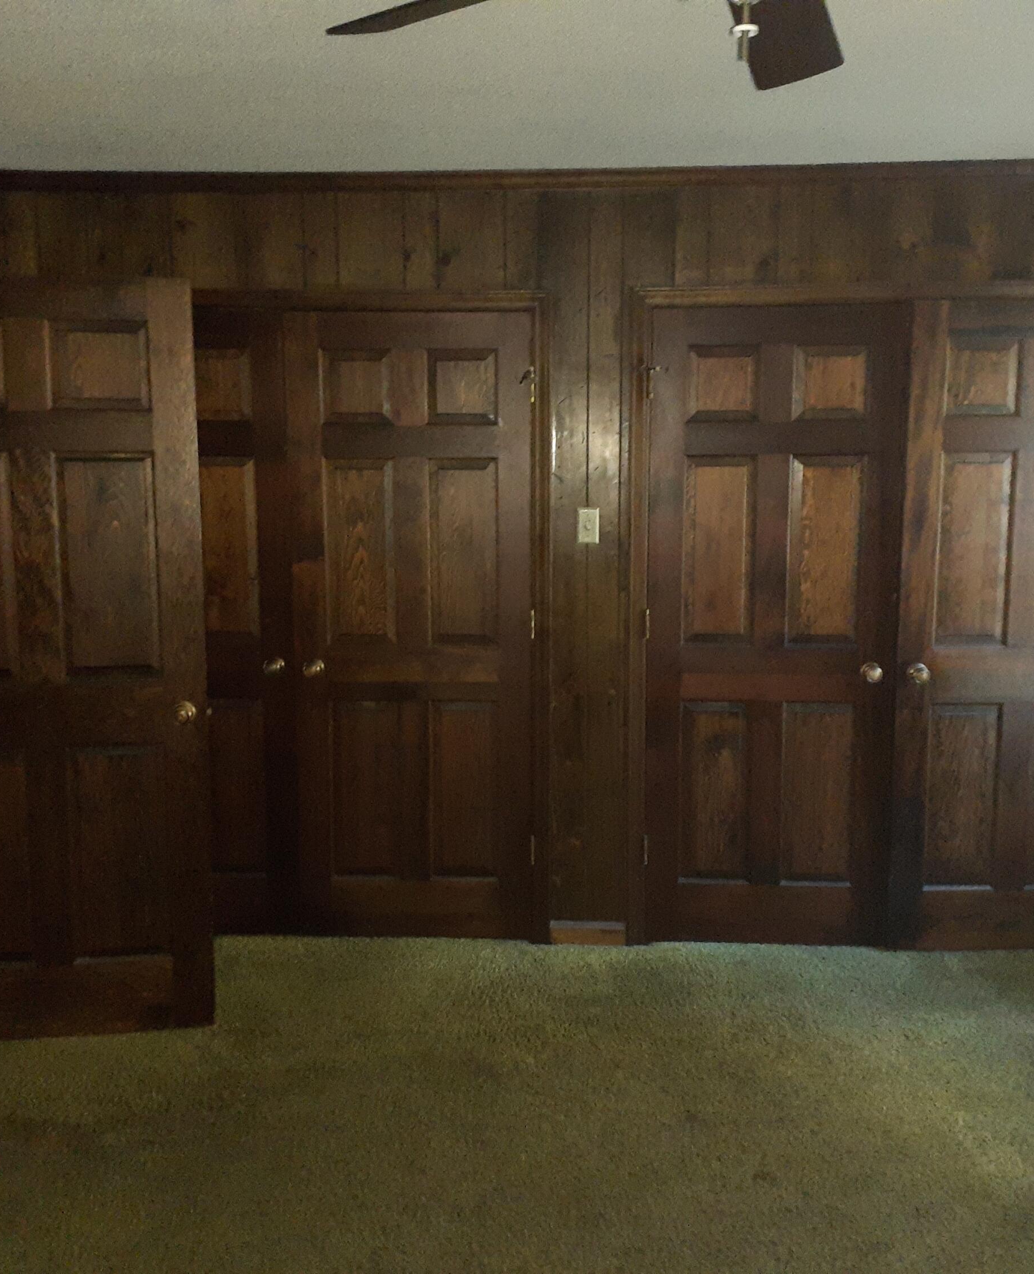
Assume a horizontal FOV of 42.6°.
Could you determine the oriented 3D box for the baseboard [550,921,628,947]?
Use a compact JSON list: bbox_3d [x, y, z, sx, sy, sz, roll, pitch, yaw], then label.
[{"bbox_3d":[0.232,0.963,4.306,0.245,0.079,0.020,0,8,2],"label":"baseboard"}]

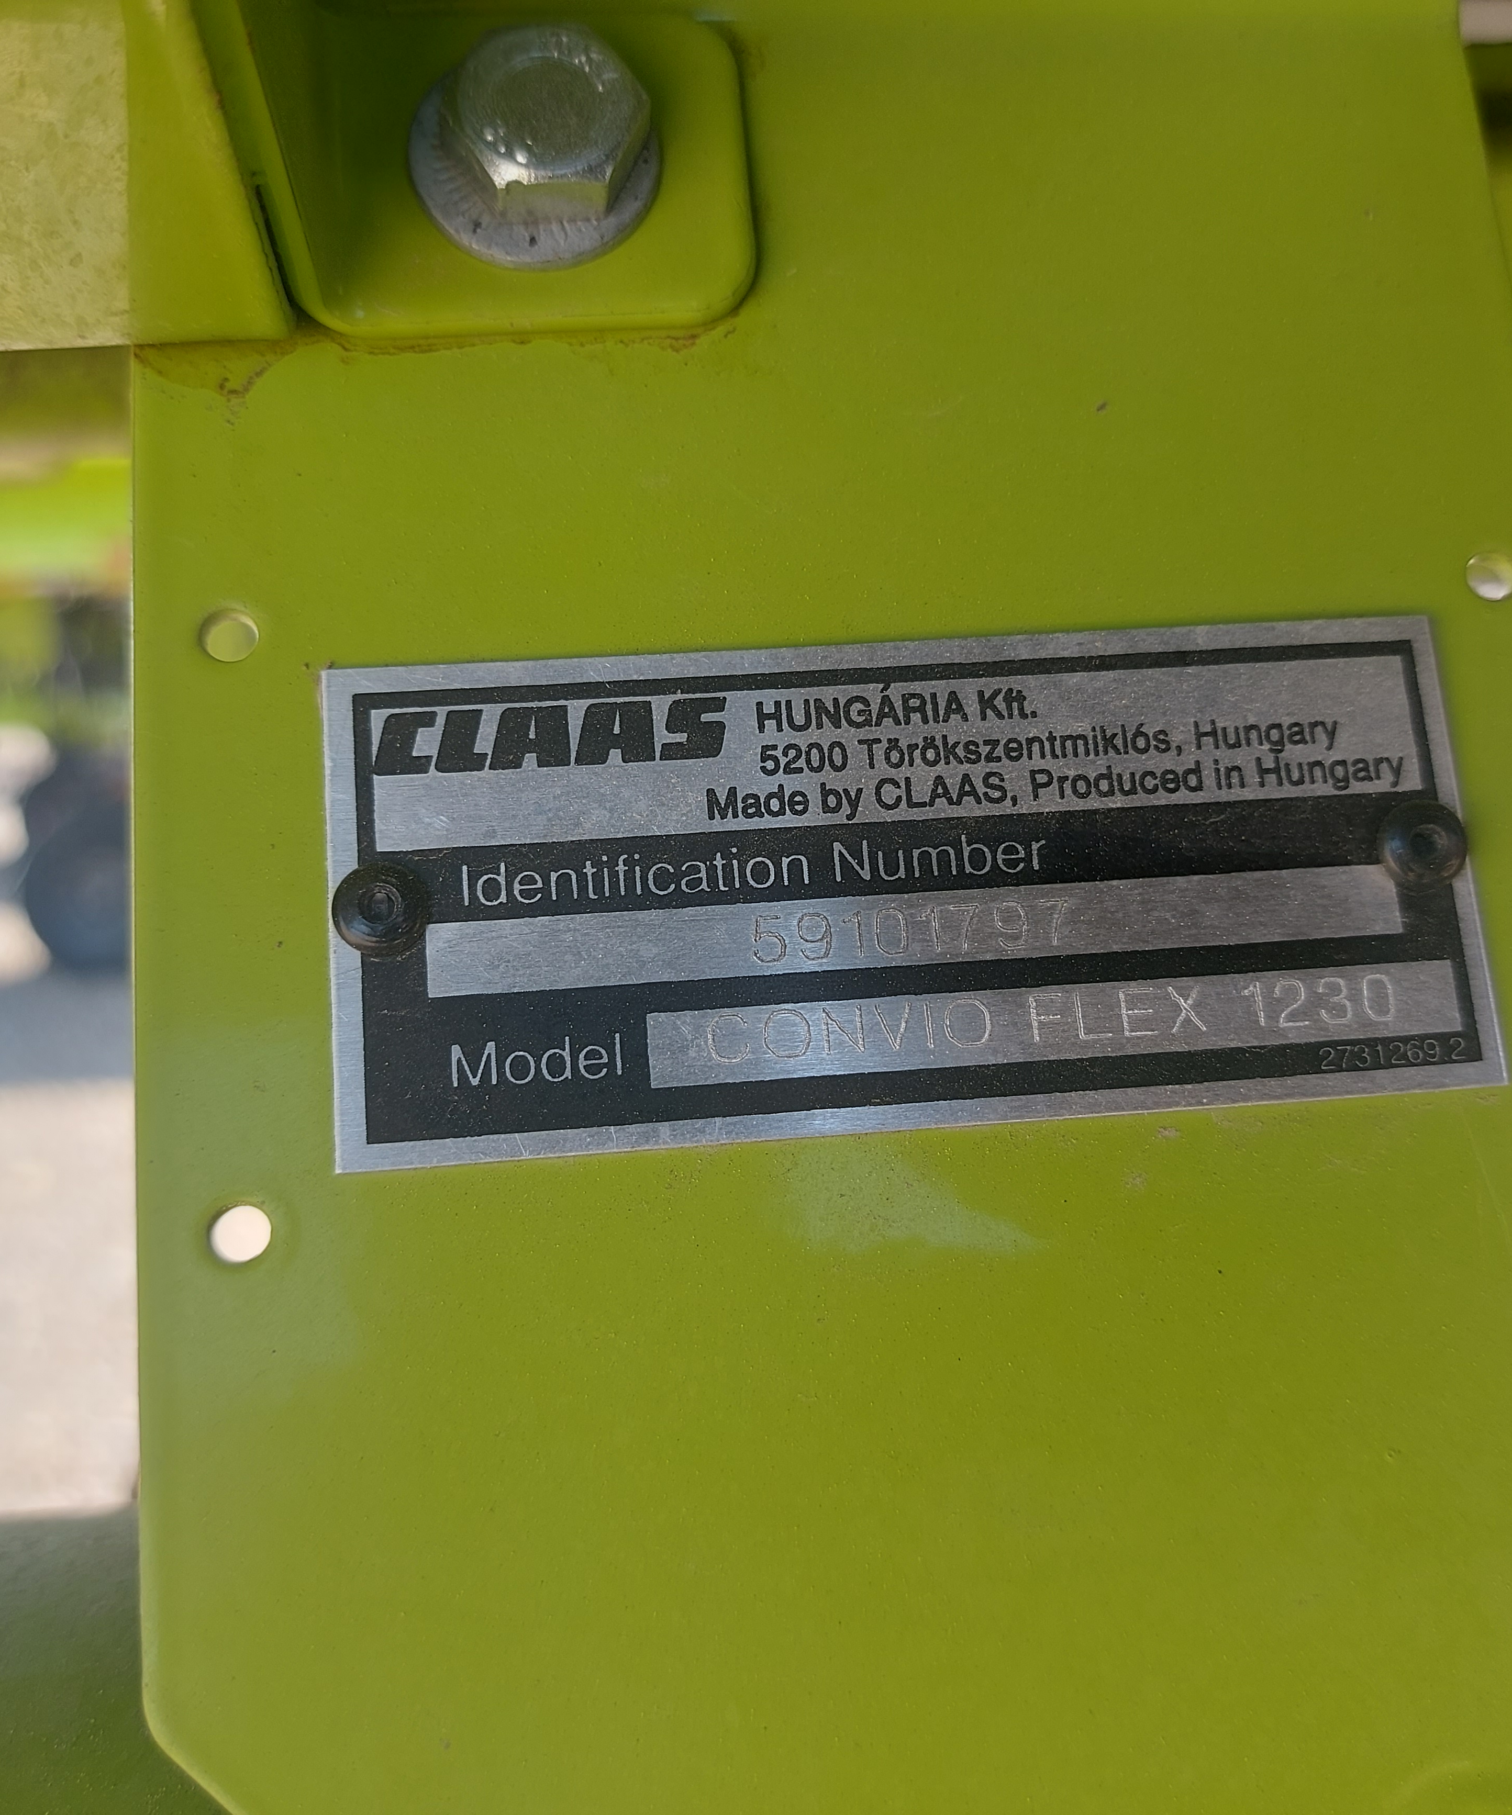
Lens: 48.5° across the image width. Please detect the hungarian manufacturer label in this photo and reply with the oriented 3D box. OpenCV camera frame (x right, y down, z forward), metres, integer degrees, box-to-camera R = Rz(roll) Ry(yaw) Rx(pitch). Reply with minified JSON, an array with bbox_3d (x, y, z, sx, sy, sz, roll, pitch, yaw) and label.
[{"bbox_3d":[0.014,-0.003,0.148,0.102,0.044,0.002,-4,-12,-5],"label":"hungarian manufacturer label"}]

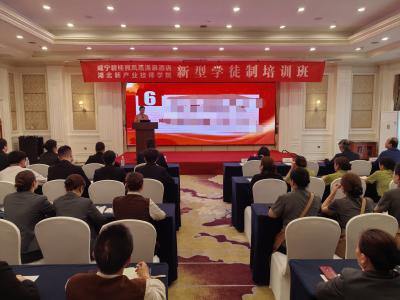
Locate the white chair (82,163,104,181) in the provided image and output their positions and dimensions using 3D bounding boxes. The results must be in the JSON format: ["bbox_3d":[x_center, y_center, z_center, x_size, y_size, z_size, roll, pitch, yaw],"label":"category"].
[{"bbox_3d":[-1.815,0.671,5.643,0.460,0.940,0.560,0,6,-2],"label":"white chair"}]

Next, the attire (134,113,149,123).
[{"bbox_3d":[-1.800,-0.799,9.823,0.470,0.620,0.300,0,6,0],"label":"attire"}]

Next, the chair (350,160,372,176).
[{"bbox_3d":[2.855,0.614,5.831,0.460,0.920,0.560,-1,7,-2],"label":"chair"}]

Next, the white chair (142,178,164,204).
[{"bbox_3d":[-0.690,0.819,4.320,0.470,0.930,0.560,0,6,-1],"label":"white chair"}]

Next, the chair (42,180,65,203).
[{"bbox_3d":[-1.819,0.819,4.368,0.460,0.920,0.560,-1,7,-2],"label":"chair"}]

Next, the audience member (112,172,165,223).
[{"bbox_3d":[-0.562,0.817,3.004,0.500,1.220,0.760,0,6,0],"label":"audience member"}]

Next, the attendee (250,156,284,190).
[{"bbox_3d":[0.930,0.676,4.385,0.520,1.200,0.720,0,6,-2],"label":"attendee"}]

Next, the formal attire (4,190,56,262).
[{"bbox_3d":[-1.627,0.689,2.979,0.510,0.610,0.460,0,7,4],"label":"formal attire"}]

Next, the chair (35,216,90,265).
[{"bbox_3d":[-1.151,0.986,2.902,0.460,0.920,0.560,-1,7,-2],"label":"chair"}]

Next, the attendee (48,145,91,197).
[{"bbox_3d":[-1.809,0.615,4.466,0.550,1.310,0.780,0,6,6],"label":"attendee"}]

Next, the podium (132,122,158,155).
[{"bbox_3d":[-1.584,-0.200,9.081,0.710,1.160,0.500,-1,7,-2],"label":"podium"}]

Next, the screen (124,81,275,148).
[{"bbox_3d":[0.040,-1.337,11.724,5.640,2.340,0.100,0,6,1],"label":"screen"}]

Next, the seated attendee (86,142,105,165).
[{"bbox_3d":[-1.850,0.468,5.941,0.520,1.260,0.720,0,6,2],"label":"seated attendee"}]

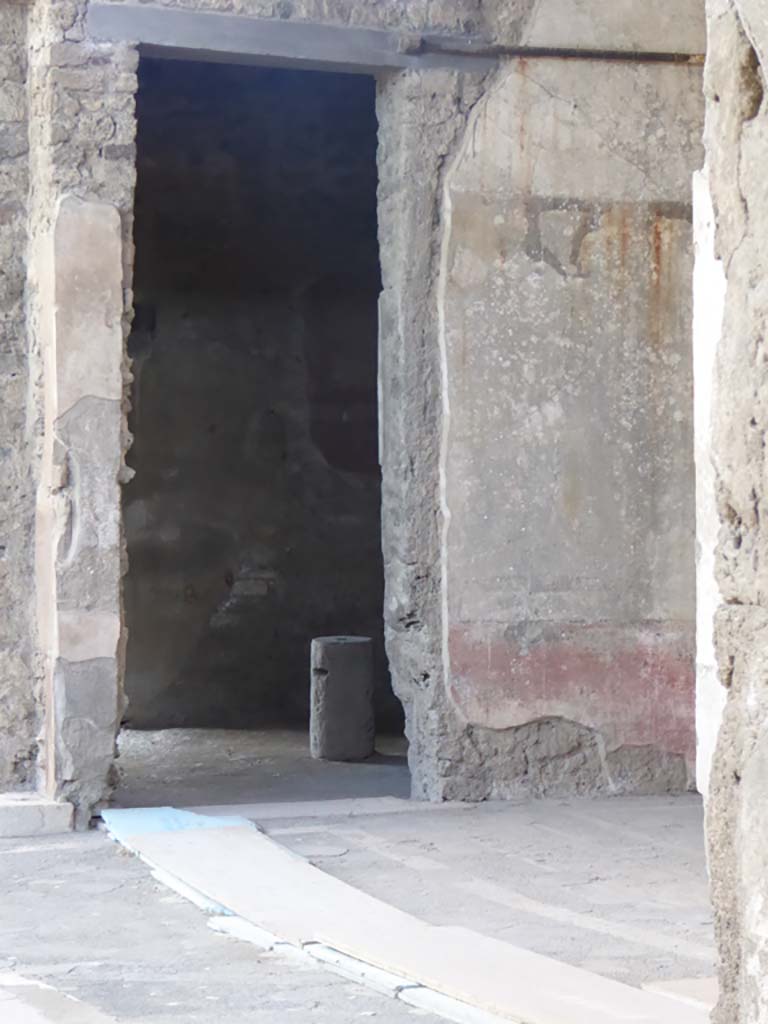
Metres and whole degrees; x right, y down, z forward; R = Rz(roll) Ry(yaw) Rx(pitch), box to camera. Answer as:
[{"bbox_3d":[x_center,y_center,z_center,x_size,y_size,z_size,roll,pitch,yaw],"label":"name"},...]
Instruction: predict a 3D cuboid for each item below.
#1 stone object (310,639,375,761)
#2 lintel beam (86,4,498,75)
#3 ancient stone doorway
[{"bbox_3d":[-0.191,0.866,13.467,0.290,0.551,0.290,0,2,0],"label":"stone object"},{"bbox_3d":[-0.416,-1.927,11.924,1.792,0.180,0.360,0,2,-23],"label":"lintel beam"},{"bbox_3d":[-0.533,-0.325,11.934,1.254,3.048,0.360,0,2,-23],"label":"ancient stone doorway"}]

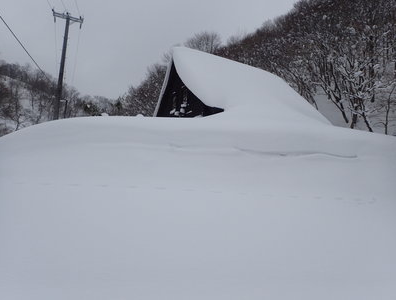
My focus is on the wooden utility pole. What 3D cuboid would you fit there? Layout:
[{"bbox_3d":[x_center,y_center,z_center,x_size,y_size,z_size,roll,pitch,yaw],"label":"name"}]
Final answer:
[{"bbox_3d":[-8.250,-4.100,17.500,1.750,8.400,0.400,6,0,-22],"label":"wooden utility pole"}]

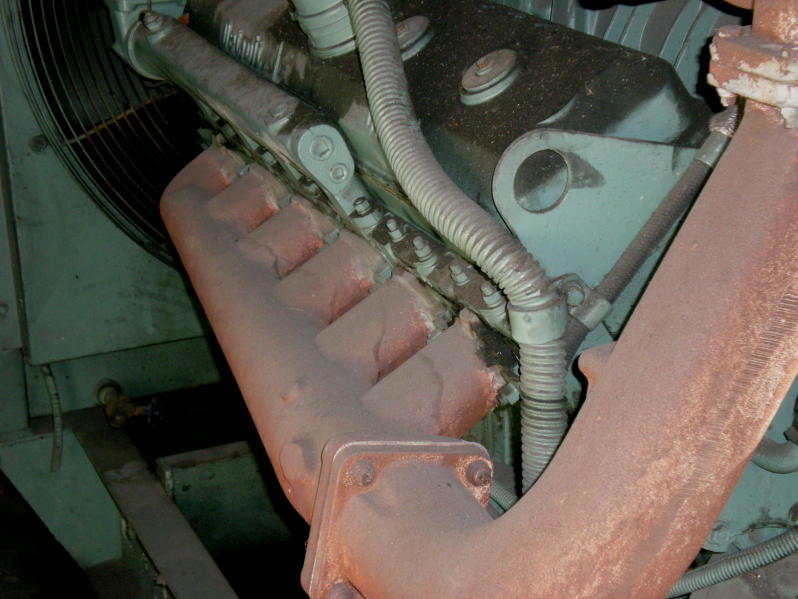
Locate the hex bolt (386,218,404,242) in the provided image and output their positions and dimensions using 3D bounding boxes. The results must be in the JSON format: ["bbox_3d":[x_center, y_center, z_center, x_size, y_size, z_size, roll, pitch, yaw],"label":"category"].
[{"bbox_3d":[-0.004,-0.075,1.870,0.017,0.025,0.017,-32,30,-13],"label":"hex bolt"}]

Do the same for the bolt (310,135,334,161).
[{"bbox_3d":[-0.087,-0.173,1.940,0.026,0.026,0.013,-32,30,-13],"label":"bolt"}]

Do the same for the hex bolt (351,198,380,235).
[{"bbox_3d":[-0.038,-0.096,1.940,0.030,0.032,0.030,-32,30,-13],"label":"hex bolt"}]

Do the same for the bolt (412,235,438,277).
[{"bbox_3d":[0.028,-0.048,1.820,0.023,0.041,0.023,-32,30,-13],"label":"bolt"}]

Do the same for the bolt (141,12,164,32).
[{"bbox_3d":[-0.348,-0.392,2.420,0.027,0.023,0.027,-32,30,-13],"label":"bolt"}]

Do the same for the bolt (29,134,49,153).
[{"bbox_3d":[-0.527,-0.229,2.500,0.027,0.027,0.013,-11,24,-23],"label":"bolt"}]

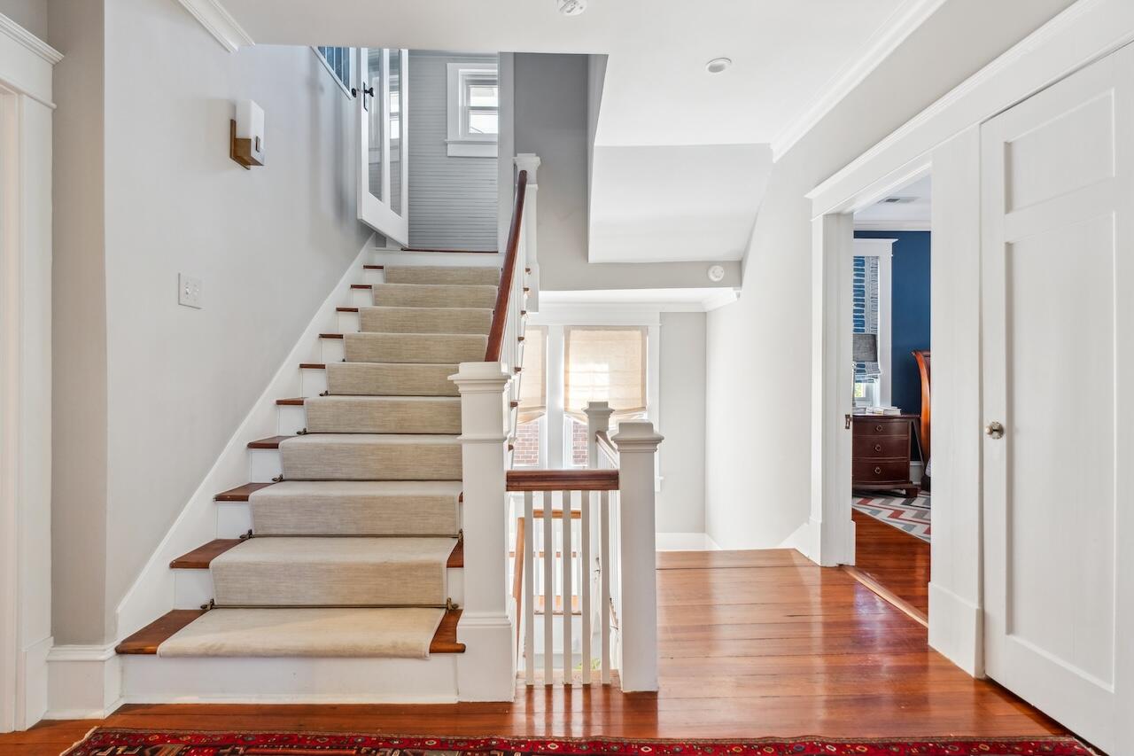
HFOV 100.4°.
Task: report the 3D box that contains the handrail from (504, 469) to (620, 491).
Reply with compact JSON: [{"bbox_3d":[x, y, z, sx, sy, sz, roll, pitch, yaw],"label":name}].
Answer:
[{"bbox_3d":[-0.015,0.369,1.728,0.403,0.072,0.066,0,1,-1],"label":"handrail"}]

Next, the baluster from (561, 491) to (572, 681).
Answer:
[{"bbox_3d":[0.001,0.761,1.730,0.030,0.707,0.031,0,1,-1],"label":"baluster"}]

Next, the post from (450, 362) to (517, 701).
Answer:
[{"bbox_3d":[-0.306,0.529,1.718,0.199,1.171,0.199,0,1,-1],"label":"post"}]

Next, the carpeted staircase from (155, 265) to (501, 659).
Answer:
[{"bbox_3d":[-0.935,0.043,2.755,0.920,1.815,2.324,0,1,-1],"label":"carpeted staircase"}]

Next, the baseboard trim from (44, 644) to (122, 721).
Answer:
[{"bbox_3d":[-1.603,0.996,1.580,0.199,0.240,0.070,0,1,-1],"label":"baseboard trim"}]

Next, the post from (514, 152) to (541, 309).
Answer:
[{"bbox_3d":[-0.315,-1.154,3.826,0.208,1.250,0.205,0,1,-1],"label":"post"}]

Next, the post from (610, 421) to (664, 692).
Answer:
[{"bbox_3d":[0.241,0.635,1.736,0.186,0.958,0.186,0,1,-1],"label":"post"}]

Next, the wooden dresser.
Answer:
[{"bbox_3d":[2.837,0.712,4.520,0.763,0.755,0.470,0,1,-1],"label":"wooden dresser"}]

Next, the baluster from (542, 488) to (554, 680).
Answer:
[{"bbox_3d":[-0.067,0.761,1.728,0.031,0.707,0.031,0,1,-1],"label":"baluster"}]

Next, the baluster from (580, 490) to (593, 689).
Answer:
[{"bbox_3d":[0.071,0.761,1.732,0.030,0.707,0.031,0,1,-1],"label":"baluster"}]

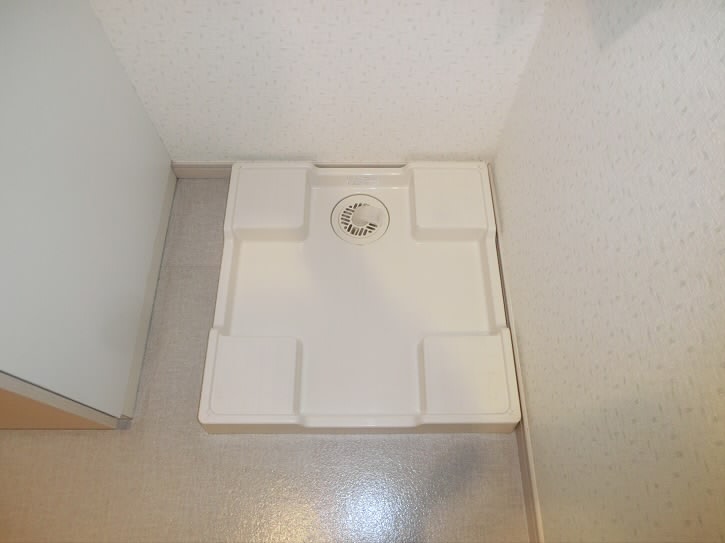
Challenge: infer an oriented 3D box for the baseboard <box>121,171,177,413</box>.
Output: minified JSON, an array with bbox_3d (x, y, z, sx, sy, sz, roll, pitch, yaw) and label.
[{"bbox_3d":[-0.493,0.021,1.166,0.013,0.058,0.617,0,65,0],"label":"baseboard"}]

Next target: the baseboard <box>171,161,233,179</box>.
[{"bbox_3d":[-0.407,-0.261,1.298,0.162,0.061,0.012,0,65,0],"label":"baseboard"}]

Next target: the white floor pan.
[{"bbox_3d":[-0.005,0.030,1.159,0.640,0.065,0.645,0,65,0],"label":"white floor pan"}]

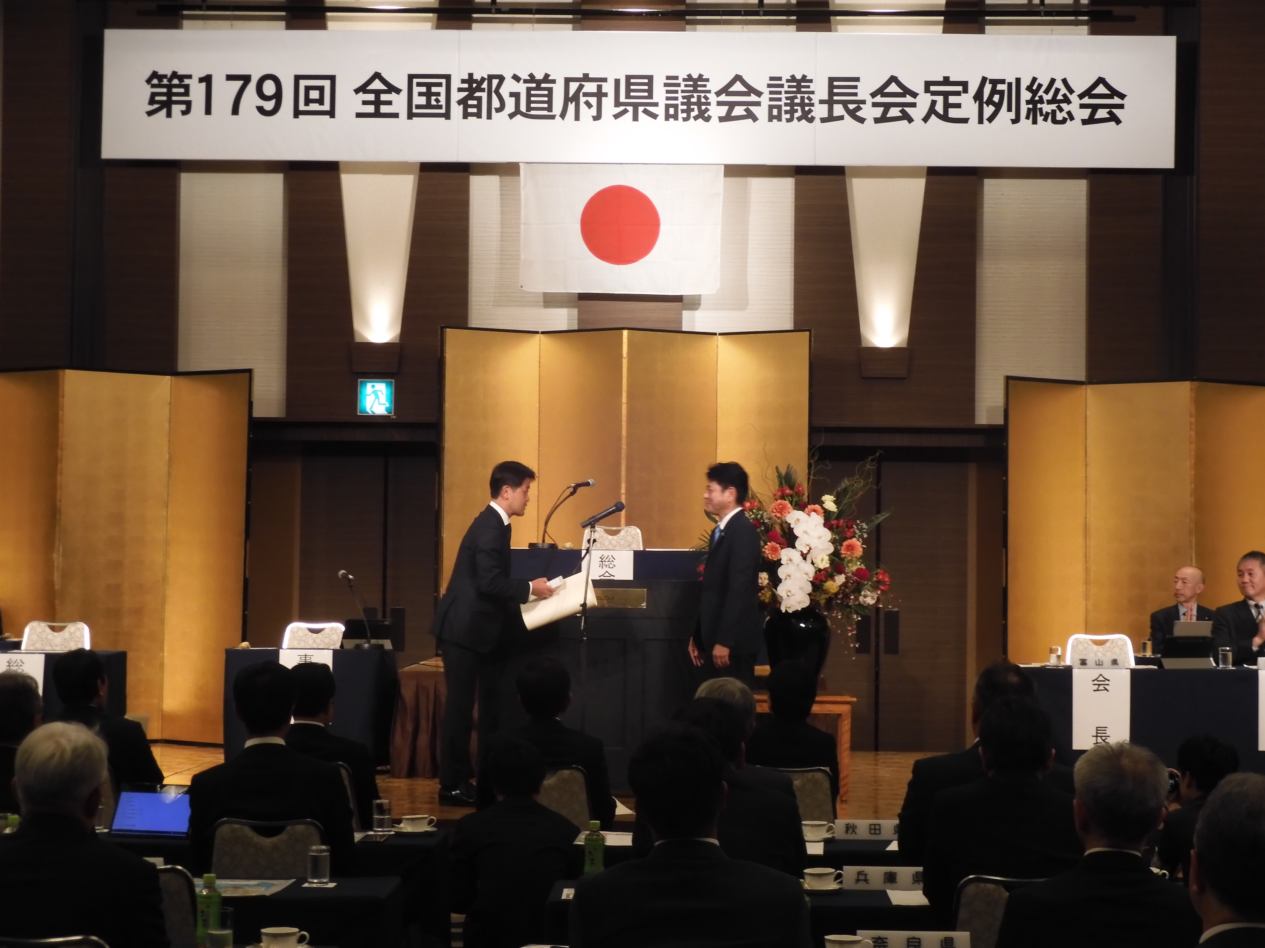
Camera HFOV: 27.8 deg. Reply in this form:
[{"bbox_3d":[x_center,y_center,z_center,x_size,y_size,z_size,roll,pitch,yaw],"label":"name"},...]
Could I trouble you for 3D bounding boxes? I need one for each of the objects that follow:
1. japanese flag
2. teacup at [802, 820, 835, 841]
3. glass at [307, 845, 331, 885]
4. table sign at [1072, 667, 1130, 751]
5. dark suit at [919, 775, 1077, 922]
[{"bbox_3d":[-0.073,-1.653,17.150,1.360,0.900,0.030,1,-1,0],"label":"japanese flag"},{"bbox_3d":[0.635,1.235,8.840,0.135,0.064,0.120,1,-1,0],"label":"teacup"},{"bbox_3d":[-0.936,1.167,7.640,0.064,0.110,0.064,1,-1,0],"label":"glass"},{"bbox_3d":[2.420,1.213,13.200,0.298,0.420,0.010,1,-1,0],"label":"table sign"},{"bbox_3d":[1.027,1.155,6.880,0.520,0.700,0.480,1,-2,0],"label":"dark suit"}]

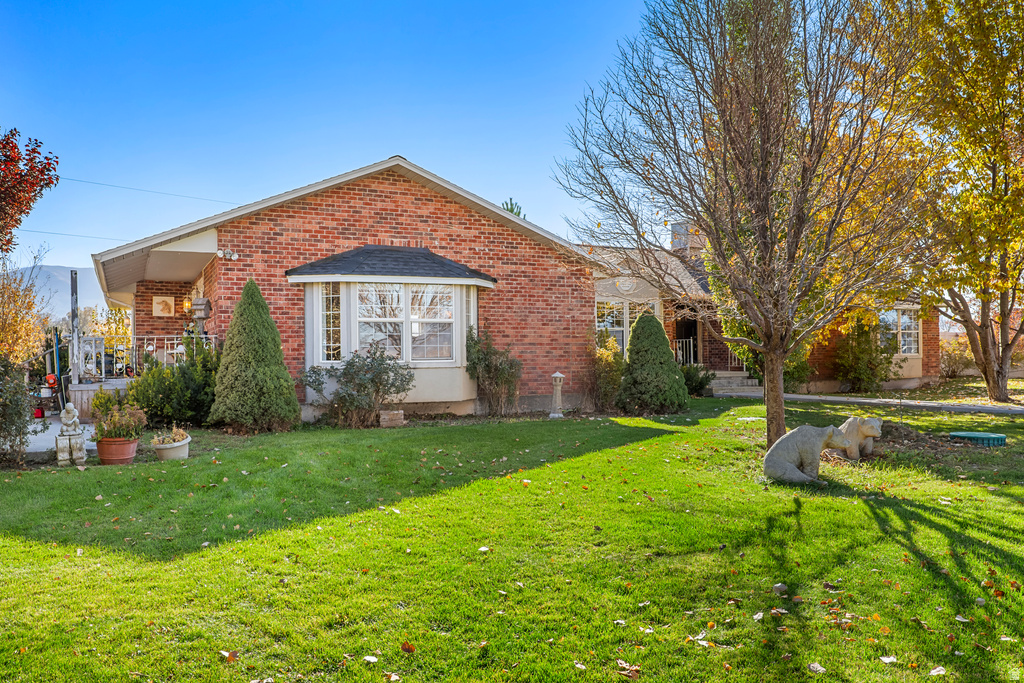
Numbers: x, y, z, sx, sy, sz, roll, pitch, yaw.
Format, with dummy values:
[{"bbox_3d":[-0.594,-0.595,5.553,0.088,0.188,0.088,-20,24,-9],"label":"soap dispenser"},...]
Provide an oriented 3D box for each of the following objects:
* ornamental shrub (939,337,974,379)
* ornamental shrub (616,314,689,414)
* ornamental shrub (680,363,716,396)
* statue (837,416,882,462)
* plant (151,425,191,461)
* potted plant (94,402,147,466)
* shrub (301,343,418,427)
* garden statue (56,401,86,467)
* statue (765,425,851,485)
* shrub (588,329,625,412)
[{"bbox_3d":[17.222,0.642,31.000,1.450,1.596,1.350,0,0,-26],"label":"ornamental shrub"},{"bbox_3d":[3.016,0.488,17.100,1.500,2.136,1.500,0,0,0],"label":"ornamental shrub"},{"bbox_3d":[4.937,1.011,21.200,1.000,0.905,0.950,0,0,0],"label":"ornamental shrub"},{"bbox_3d":[4.380,1.248,10.450,0.450,0.525,0.820,0,0,-43],"label":"statue"},{"bbox_3d":[-4.309,1.287,10.050,0.460,0.467,0.440,0,0,-23],"label":"plant"},{"bbox_3d":[-4.903,1.168,9.950,0.610,0.762,0.580,0,0,-26],"label":"potted plant"},{"bbox_3d":[-2.573,0.750,13.350,1.800,1.400,1.400,0,0,-26],"label":"shrub"},{"bbox_3d":[-5.447,1.156,9.850,0.340,0.804,0.330,0,0,-30],"label":"garden statue"},{"bbox_3d":[3.250,1.218,8.750,0.930,0.595,0.470,0,0,6],"label":"statue"},{"bbox_3d":[2.038,0.630,17.000,0.850,1.814,0.800,0,0,-26],"label":"shrub"}]

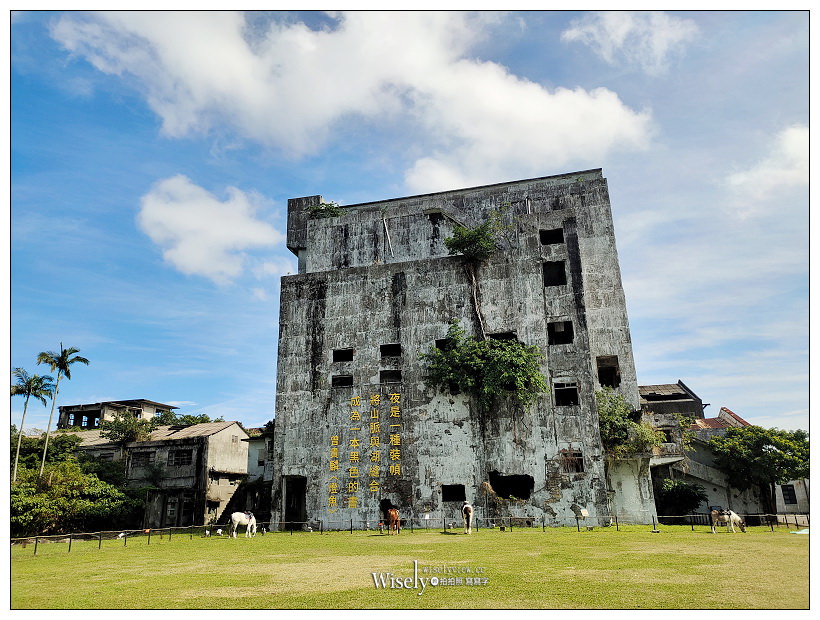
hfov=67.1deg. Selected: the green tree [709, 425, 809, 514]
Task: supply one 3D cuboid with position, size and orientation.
[{"bbox_3d":[20.615,9.406,35.725,6.400,5.380,5.800,-6,-17,14],"label":"green tree"}]

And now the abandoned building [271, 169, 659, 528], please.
[{"bbox_3d":[3.323,3.674,43.607,22.468,21.660,10.000,-6,-17,14],"label":"abandoned building"}]

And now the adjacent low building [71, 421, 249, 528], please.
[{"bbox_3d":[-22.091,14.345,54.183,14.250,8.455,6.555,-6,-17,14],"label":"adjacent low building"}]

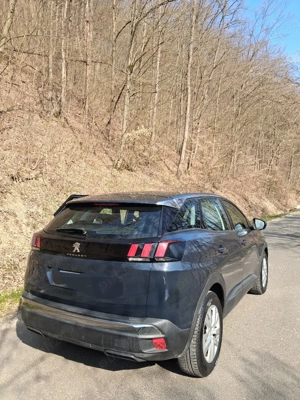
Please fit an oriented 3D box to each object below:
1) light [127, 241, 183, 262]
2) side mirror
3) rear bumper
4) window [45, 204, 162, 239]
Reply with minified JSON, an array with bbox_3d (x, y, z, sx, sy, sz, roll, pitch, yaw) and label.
[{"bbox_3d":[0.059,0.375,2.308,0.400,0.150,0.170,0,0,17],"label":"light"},{"bbox_3d":[1.534,0.334,4.342,0.185,0.165,0.120,0,0,29],"label":"side mirror"},{"bbox_3d":[-0.543,0.971,2.591,1.760,0.360,0.400,0,0,29],"label":"rear bumper"},{"bbox_3d":[-0.455,0.170,2.753,1.230,0.340,0.090,0,-36,29],"label":"window"}]

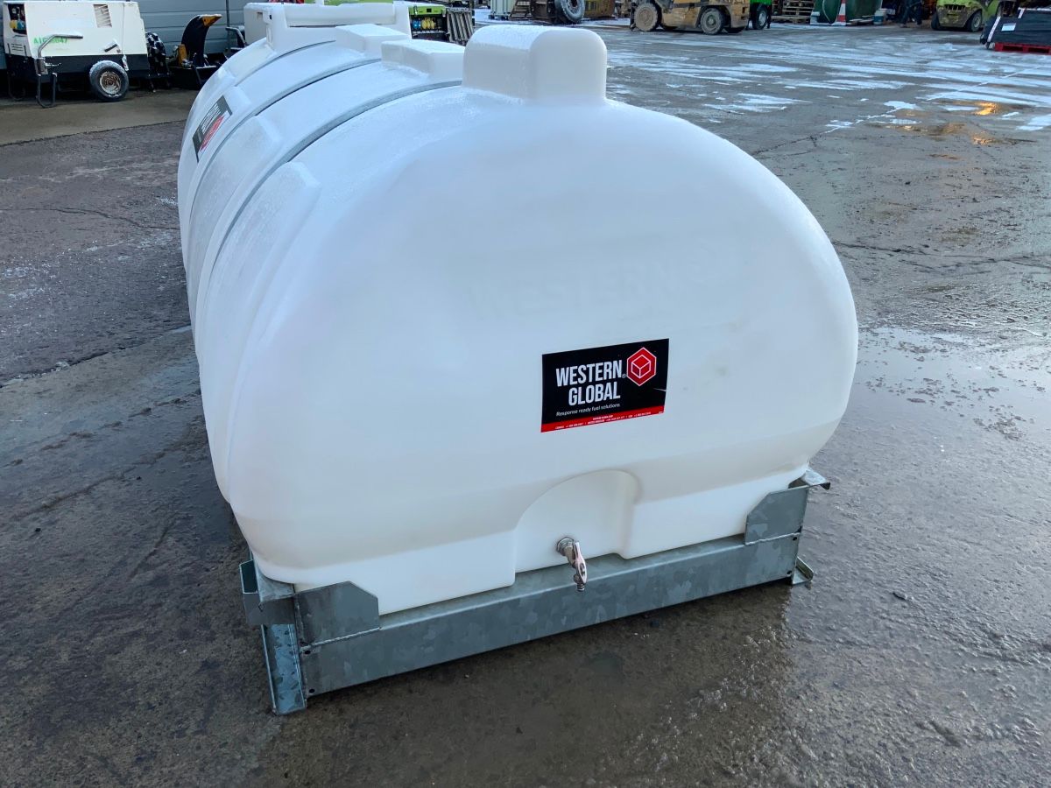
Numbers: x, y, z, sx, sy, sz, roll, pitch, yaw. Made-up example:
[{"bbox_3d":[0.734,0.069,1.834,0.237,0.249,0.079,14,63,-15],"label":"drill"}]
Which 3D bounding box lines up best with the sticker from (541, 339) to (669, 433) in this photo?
[{"bbox_3d":[0.185,-0.019,2.025,0.316,0.192,0.010,-8,26,-19],"label":"sticker"}]

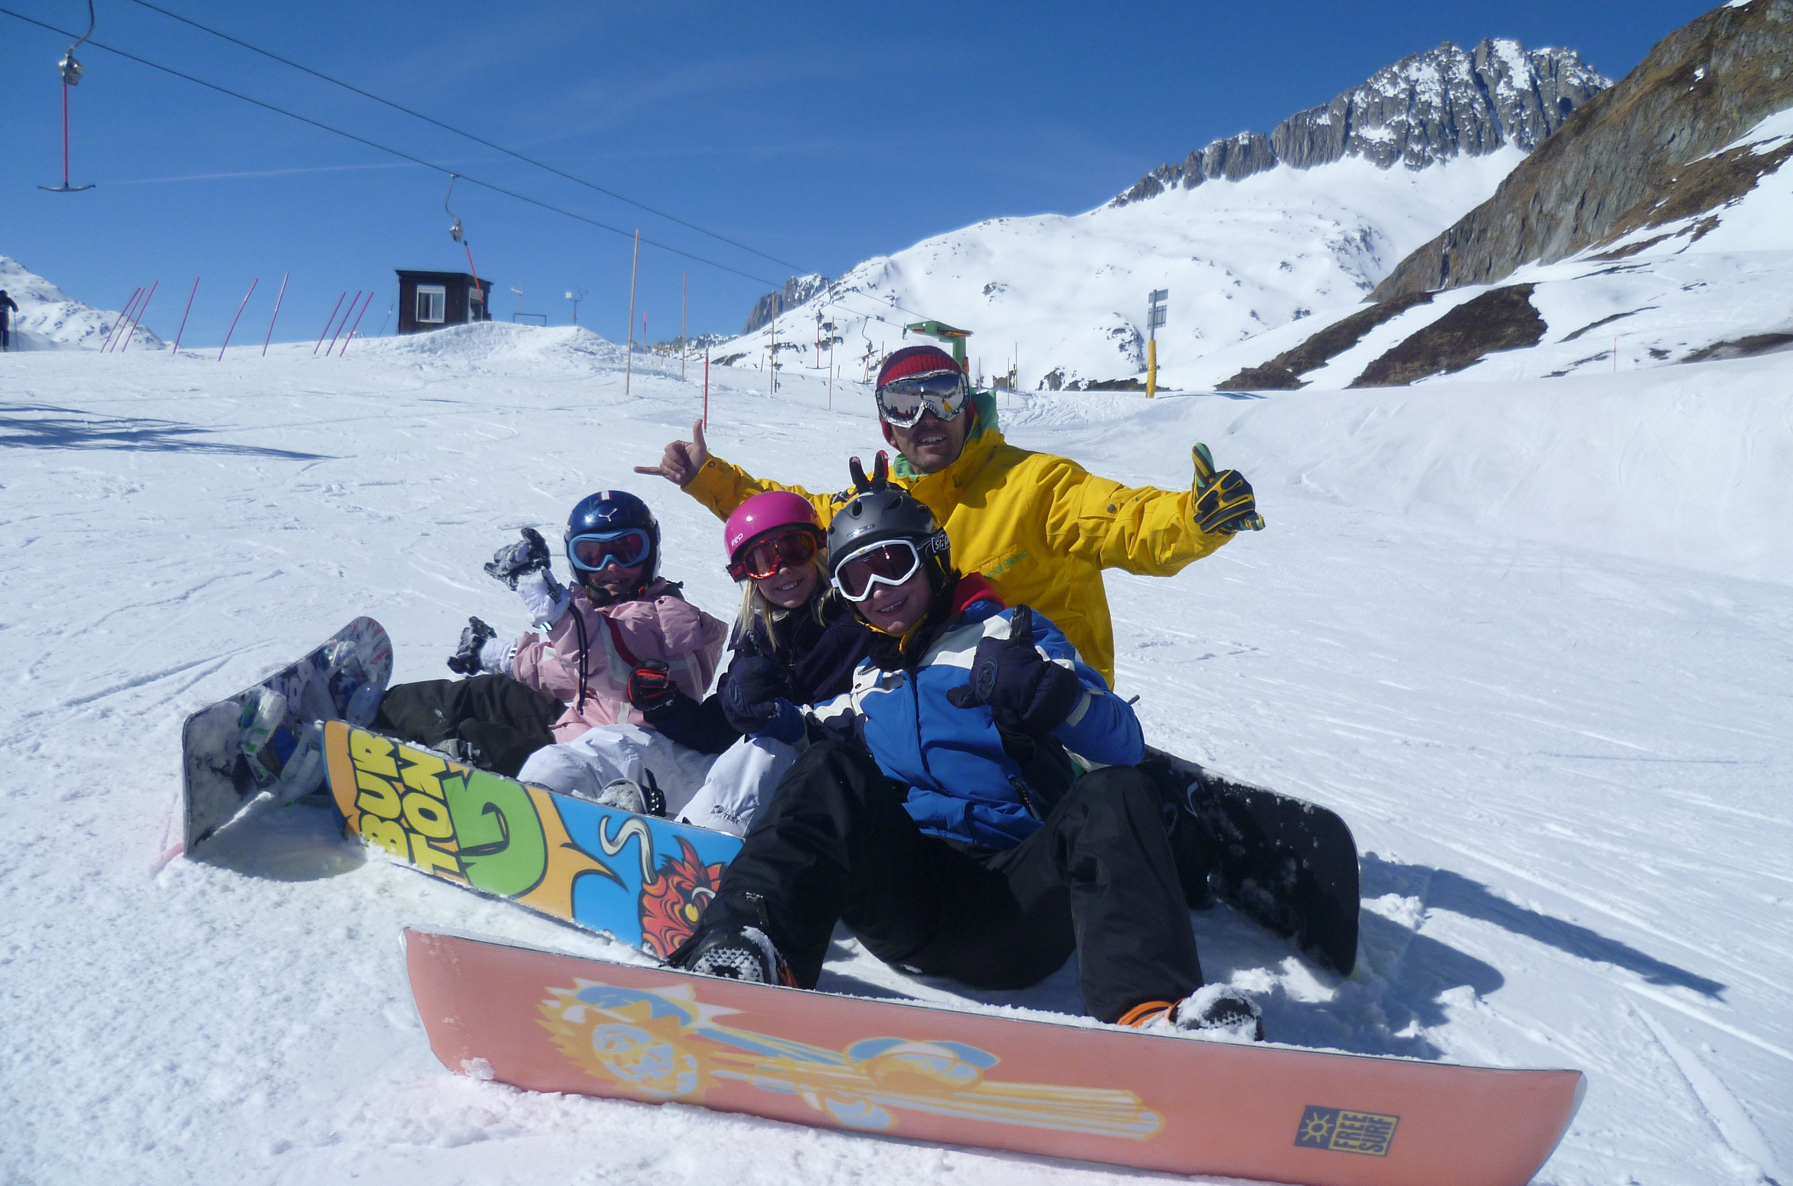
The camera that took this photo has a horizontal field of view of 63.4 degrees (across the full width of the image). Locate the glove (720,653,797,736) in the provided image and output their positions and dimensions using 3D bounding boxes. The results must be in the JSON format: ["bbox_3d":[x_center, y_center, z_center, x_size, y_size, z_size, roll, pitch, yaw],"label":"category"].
[{"bbox_3d":[-0.225,0.152,2.360,0.130,0.170,0.140,3,4,25],"label":"glove"}]

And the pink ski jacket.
[{"bbox_3d":[-0.590,0.144,3.080,0.450,0.380,0.340,4,5,30],"label":"pink ski jacket"}]

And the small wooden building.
[{"bbox_3d":[-15.622,-9.972,50.000,2.500,2.350,2.400,2,4,8],"label":"small wooden building"}]

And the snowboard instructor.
[{"bbox_3d":[0.113,0.021,2.900,1.220,1.030,0.680,3,4,17],"label":"snowboard instructor"}]

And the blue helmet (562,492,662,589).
[{"bbox_3d":[-0.608,-0.118,3.100,0.210,0.215,0.255,-4,4,-4],"label":"blue helmet"}]

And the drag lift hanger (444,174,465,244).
[{"bbox_3d":[-11.903,-10.321,39.000,0.550,1.900,0.400,1,4,-3],"label":"drag lift hanger"}]

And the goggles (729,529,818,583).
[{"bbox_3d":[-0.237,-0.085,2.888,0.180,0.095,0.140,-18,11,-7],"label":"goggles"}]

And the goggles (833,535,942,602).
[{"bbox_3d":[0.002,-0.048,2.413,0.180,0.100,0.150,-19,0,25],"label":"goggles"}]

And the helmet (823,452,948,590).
[{"bbox_3d":[-0.007,-0.095,2.480,0.215,0.210,0.260,-19,0,25],"label":"helmet"}]

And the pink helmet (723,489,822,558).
[{"bbox_3d":[-0.252,-0.135,2.950,0.210,0.180,0.250,-18,11,-7],"label":"pink helmet"}]

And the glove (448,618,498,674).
[{"bbox_3d":[-0.900,0.112,3.080,0.110,0.140,0.120,4,5,35],"label":"glove"}]

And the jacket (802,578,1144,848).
[{"bbox_3d":[0.118,0.202,2.420,0.560,0.460,0.400,3,4,22],"label":"jacket"}]

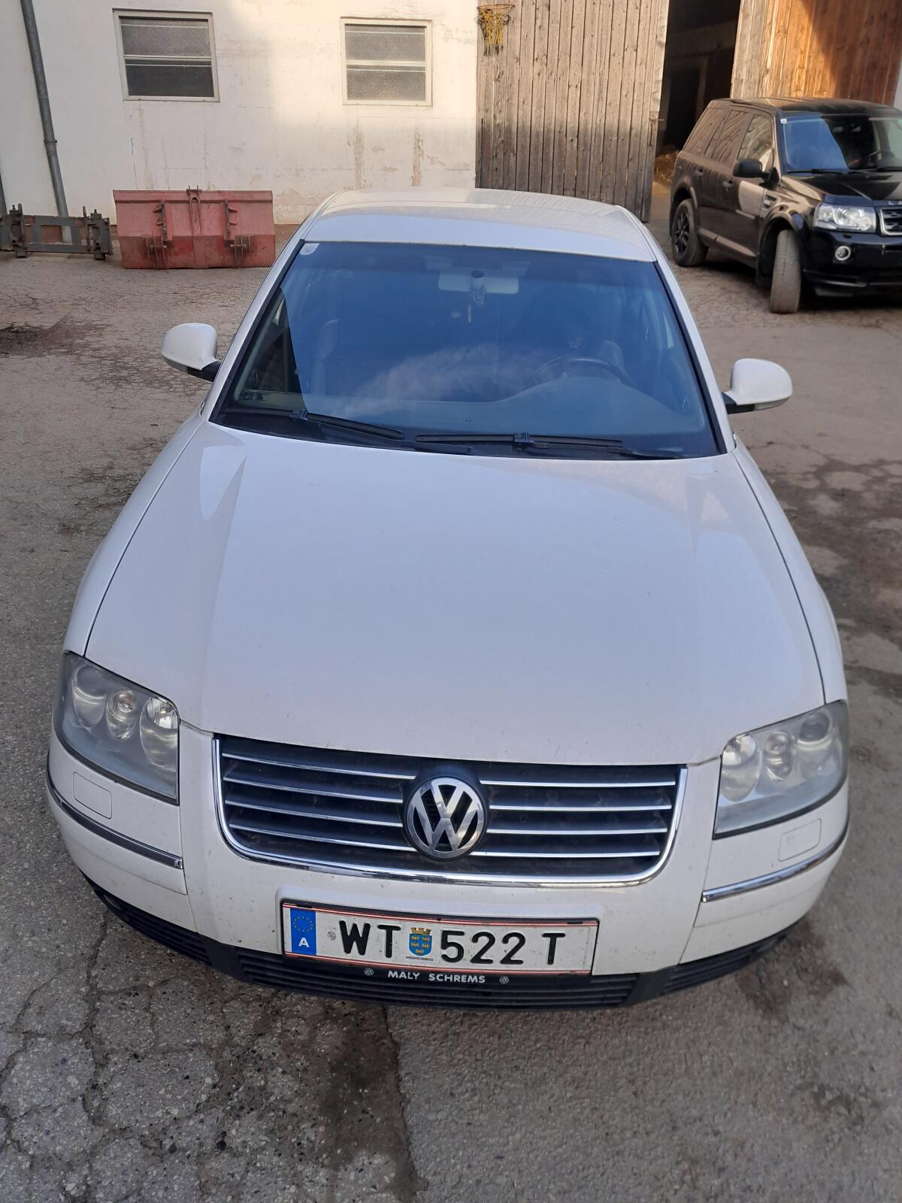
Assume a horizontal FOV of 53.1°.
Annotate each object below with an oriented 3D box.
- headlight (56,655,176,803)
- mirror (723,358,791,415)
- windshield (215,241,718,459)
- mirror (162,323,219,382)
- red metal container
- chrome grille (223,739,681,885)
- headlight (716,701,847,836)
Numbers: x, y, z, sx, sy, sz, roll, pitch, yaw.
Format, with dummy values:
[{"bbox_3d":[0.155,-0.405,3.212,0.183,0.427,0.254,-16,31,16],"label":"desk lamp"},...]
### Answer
[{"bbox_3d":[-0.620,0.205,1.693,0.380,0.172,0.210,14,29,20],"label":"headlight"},{"bbox_3d":[0.930,-0.652,2.741,0.215,0.148,0.120,4,27,0],"label":"mirror"},{"bbox_3d":[0.066,-0.750,2.617,1.400,0.156,0.943,4,56,0],"label":"windshield"},{"bbox_3d":[-0.787,-0.762,2.745,0.185,0.150,0.120,4,27,0],"label":"mirror"},{"bbox_3d":[-2.521,-3.841,9.260,1.530,0.710,0.900,0,26,0],"label":"red metal container"},{"bbox_3d":[-0.006,0.349,1.487,0.765,0.208,0.090,4,14,0],"label":"chrome grille"},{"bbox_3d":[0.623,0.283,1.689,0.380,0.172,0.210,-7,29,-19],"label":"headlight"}]

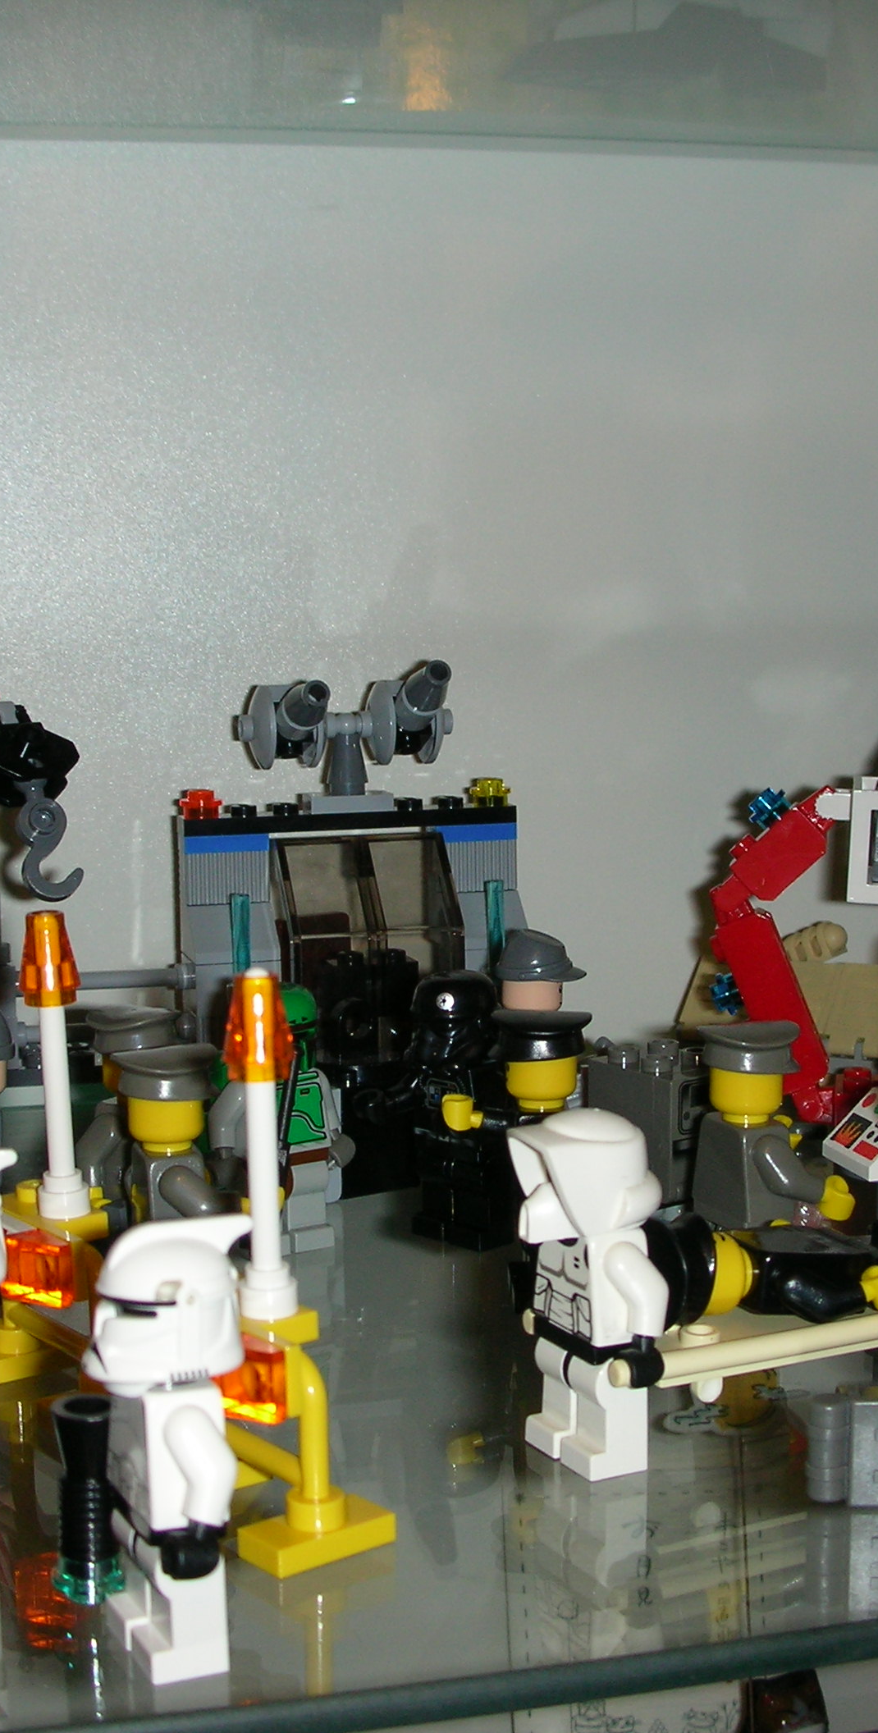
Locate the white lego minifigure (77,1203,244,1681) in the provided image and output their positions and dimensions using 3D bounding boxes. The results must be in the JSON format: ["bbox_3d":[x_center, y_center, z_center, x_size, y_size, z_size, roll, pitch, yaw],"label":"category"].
[{"bbox_3d":[-0.027,0.055,0.228,0.018,0.044,0.024,-4,8,-24],"label":"white lego minifigure"}]

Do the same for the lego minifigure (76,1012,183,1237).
[{"bbox_3d":[-0.046,0.043,0.364,0.018,0.044,0.024,2,7,22],"label":"lego minifigure"}]

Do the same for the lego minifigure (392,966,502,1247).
[{"bbox_3d":[0.002,0.039,0.371,0.018,0.043,0.024,-8,9,-42],"label":"lego minifigure"}]

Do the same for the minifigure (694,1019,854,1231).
[{"bbox_3d":[0.047,0.044,0.344,0.021,0.044,0.024,-3,7,-22],"label":"minifigure"}]

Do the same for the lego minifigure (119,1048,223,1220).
[{"bbox_3d":[-0.033,0.046,0.321,0.021,0.042,0.024,-4,7,-22],"label":"lego minifigure"}]

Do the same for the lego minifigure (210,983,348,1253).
[{"bbox_3d":[-0.026,0.040,0.368,0.024,0.043,0.015,-6,8,-34],"label":"lego minifigure"}]

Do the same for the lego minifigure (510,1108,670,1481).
[{"bbox_3d":[0.017,0.050,0.277,0.018,0.043,0.024,-5,8,-27],"label":"lego minifigure"}]

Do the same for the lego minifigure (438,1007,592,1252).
[{"bbox_3d":[0.012,0.042,0.346,0.021,0.042,0.024,-1,7,5],"label":"lego minifigure"}]

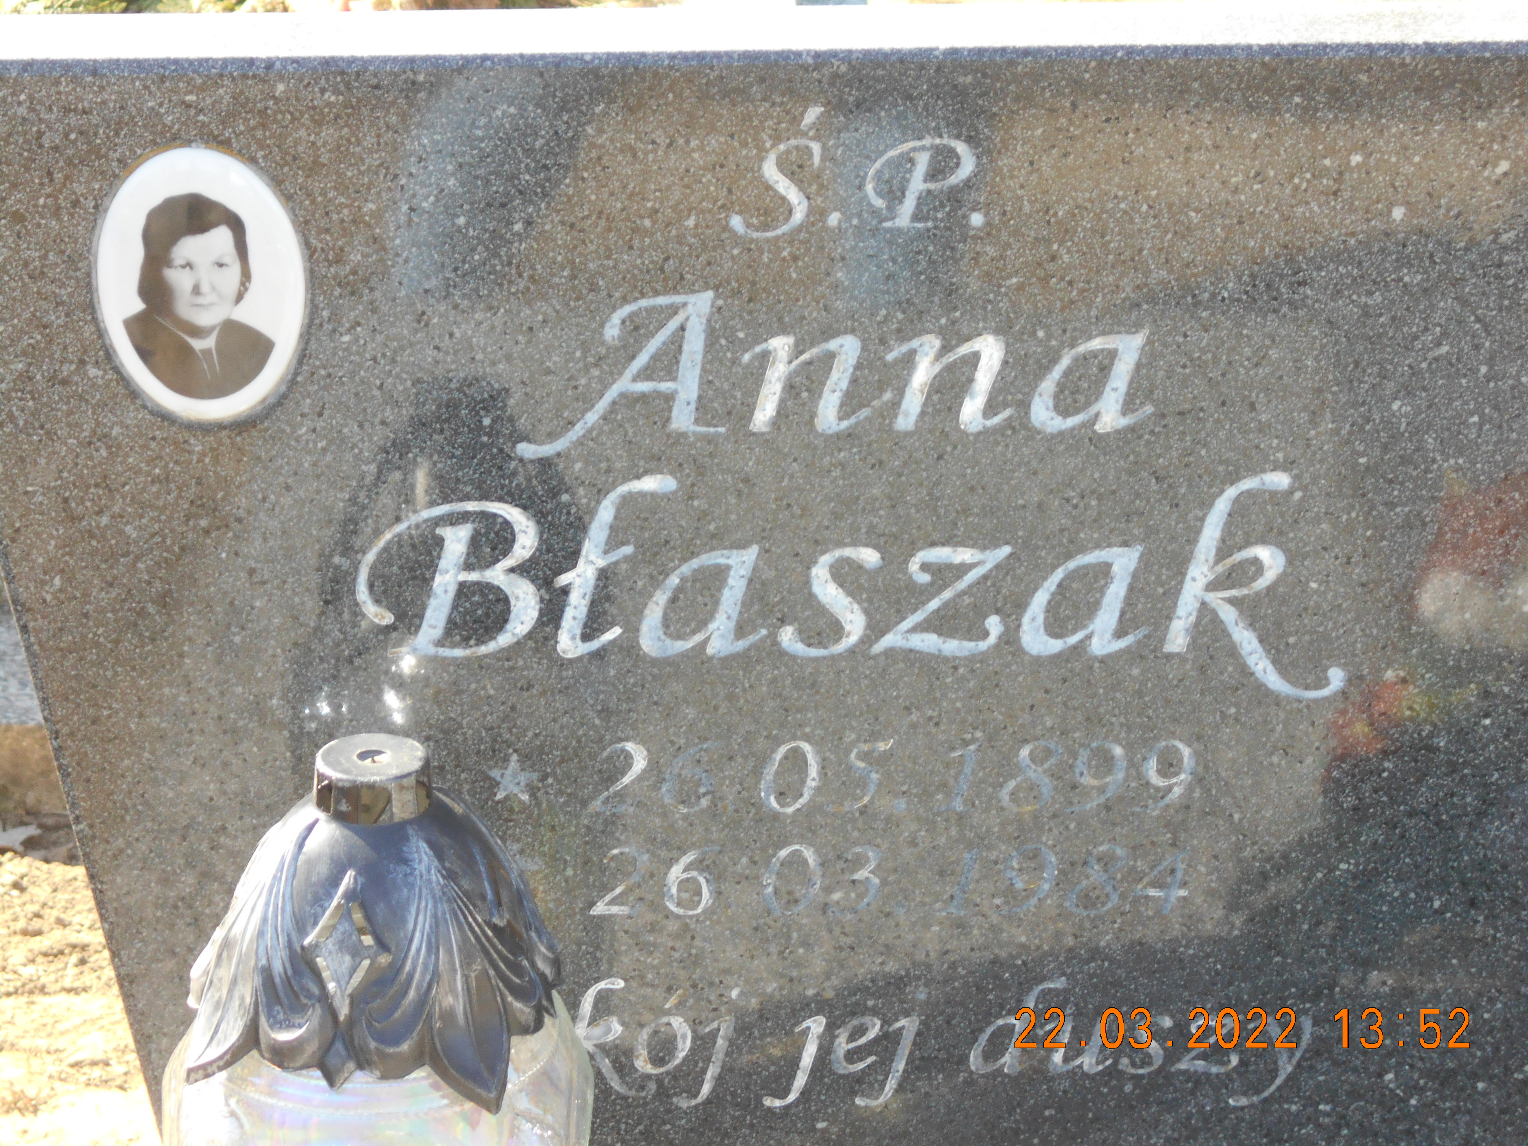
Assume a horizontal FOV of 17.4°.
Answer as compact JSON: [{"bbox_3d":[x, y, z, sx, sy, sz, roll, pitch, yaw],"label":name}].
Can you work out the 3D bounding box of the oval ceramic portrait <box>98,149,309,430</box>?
[{"bbox_3d":[-0.239,-0.123,2.120,0.090,0.120,0.010,0,18,1],"label":"oval ceramic portrait"}]

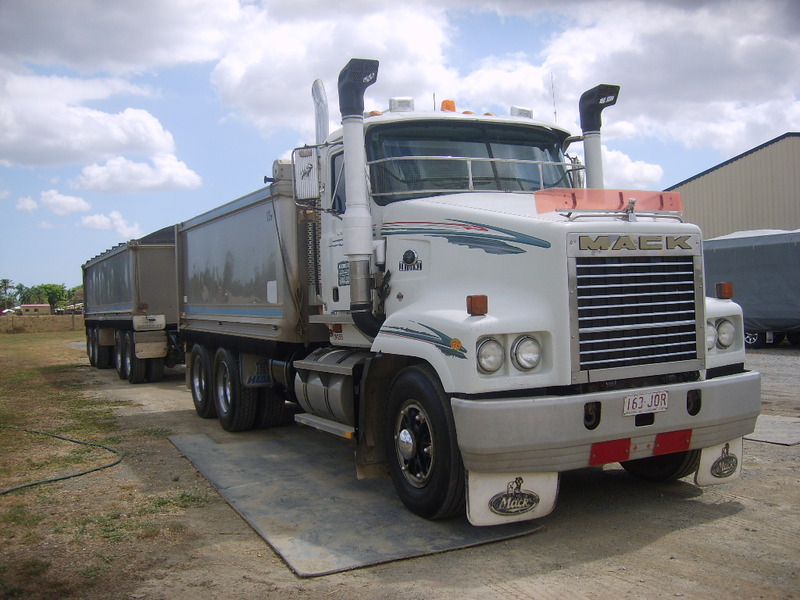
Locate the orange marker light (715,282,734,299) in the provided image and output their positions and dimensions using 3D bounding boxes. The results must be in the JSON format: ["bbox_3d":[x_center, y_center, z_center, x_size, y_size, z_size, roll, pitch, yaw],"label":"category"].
[{"bbox_3d":[2.324,-0.061,5.788,0.115,0.118,0.060,-3,1,-27],"label":"orange marker light"}]

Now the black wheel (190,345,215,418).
[{"bbox_3d":[-2.562,1.028,10.687,0.290,1.035,1.035,-3,1,-27],"label":"black wheel"}]

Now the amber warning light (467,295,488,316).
[{"bbox_3d":[0.467,0.039,4.824,0.115,0.120,0.060,-3,1,-27],"label":"amber warning light"}]

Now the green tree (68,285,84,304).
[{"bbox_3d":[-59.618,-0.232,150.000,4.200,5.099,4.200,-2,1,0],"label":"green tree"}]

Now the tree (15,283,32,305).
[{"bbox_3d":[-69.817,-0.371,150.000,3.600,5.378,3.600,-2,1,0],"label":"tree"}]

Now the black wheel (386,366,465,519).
[{"bbox_3d":[0.183,0.982,5.606,0.290,1.050,1.050,-3,1,-25],"label":"black wheel"}]

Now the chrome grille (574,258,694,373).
[{"bbox_3d":[1.497,0.065,5.110,1.020,0.710,0.100,-3,1,-27],"label":"chrome grille"}]

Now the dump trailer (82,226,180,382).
[{"bbox_3d":[-5.412,0.069,18.424,2.500,2.900,7.900,-3,1,-27],"label":"dump trailer"}]

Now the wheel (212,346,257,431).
[{"bbox_3d":[-1.960,1.021,9.527,0.290,1.035,1.035,-3,1,-27],"label":"wheel"}]

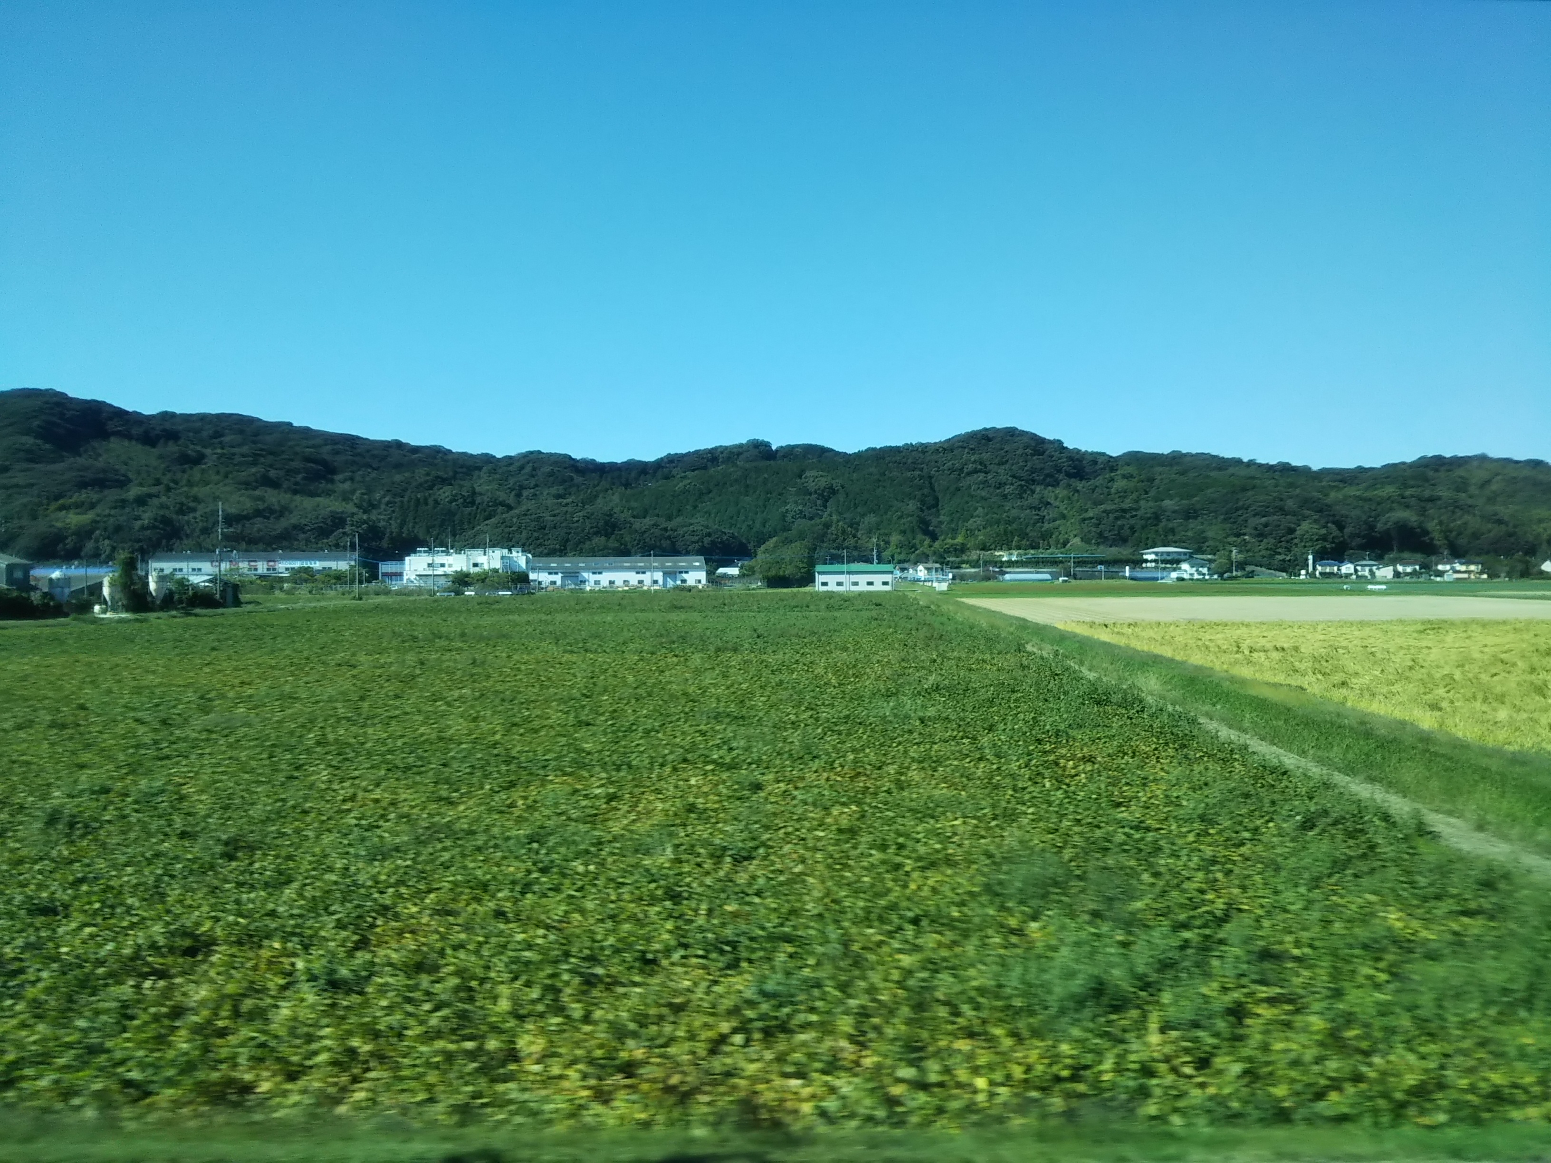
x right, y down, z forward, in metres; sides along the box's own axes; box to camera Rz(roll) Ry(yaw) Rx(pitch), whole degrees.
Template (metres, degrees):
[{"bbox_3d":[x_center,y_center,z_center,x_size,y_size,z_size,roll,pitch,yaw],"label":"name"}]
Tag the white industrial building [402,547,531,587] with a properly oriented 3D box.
[{"bbox_3d":[-91.000,-3.800,400.000,35.500,12.000,24.000,0,0,-6],"label":"white industrial building"}]

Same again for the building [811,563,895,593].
[{"bbox_3d":[20.000,-0.850,340.000,19.500,6.500,11.000,0,0,3],"label":"building"}]

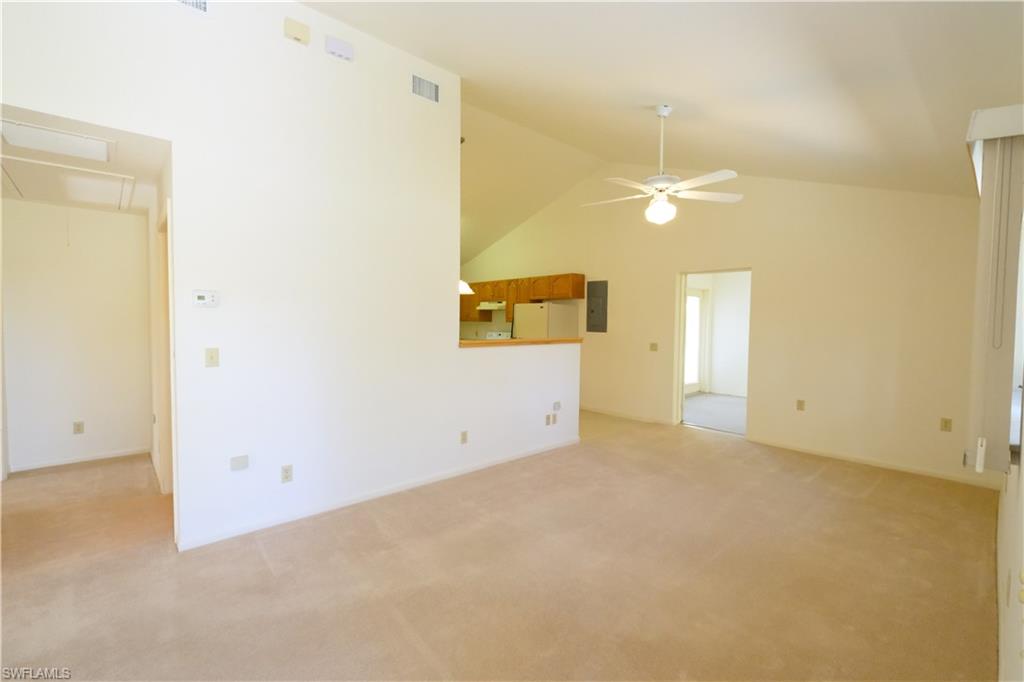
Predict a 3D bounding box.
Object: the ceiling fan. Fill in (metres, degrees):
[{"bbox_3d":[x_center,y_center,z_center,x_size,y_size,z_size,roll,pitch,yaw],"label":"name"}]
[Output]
[{"bbox_3d":[1.168,-1.364,3.305,1.290,0.922,1.270,1,2,14],"label":"ceiling fan"}]

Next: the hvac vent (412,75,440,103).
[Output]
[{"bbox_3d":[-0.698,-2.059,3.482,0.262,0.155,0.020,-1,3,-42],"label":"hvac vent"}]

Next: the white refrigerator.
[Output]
[{"bbox_3d":[0.552,0.254,6.966,0.765,1.700,0.715,-1,3,-42],"label":"white refrigerator"}]

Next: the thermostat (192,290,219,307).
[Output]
[{"bbox_3d":[-1.827,-0.253,2.545,0.122,0.083,0.028,-1,3,-42],"label":"thermostat"}]

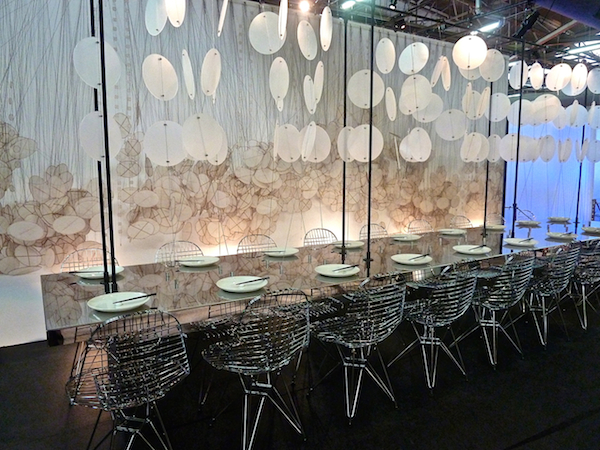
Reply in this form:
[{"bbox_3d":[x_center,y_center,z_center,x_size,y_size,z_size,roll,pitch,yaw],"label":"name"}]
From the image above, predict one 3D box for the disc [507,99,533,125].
[{"bbox_3d":[2.068,-1.046,4.040,0.250,0.250,0.010,4,8,27],"label":"disc"}]

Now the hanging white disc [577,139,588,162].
[{"bbox_3d":[2.962,-0.779,4.530,0.012,0.250,0.250,16,16,41],"label":"hanging white disc"}]

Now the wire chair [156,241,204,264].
[{"bbox_3d":[-0.726,0.559,3.029,0.485,0.830,0.530,-5,9,-31],"label":"wire chair"}]

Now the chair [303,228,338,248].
[{"bbox_3d":[0.305,0.474,3.623,0.480,0.825,0.530,-5,9,-31],"label":"chair"}]

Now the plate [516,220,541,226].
[{"bbox_3d":[2.533,-0.011,4.798,0.280,0.027,0.280,0,7,0],"label":"plate"}]

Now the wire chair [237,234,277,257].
[{"bbox_3d":[-0.205,0.516,3.352,0.485,0.830,0.530,-5,9,-31],"label":"wire chair"}]

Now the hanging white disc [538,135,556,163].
[{"bbox_3d":[2.328,-0.717,4.070,0.010,0.250,0.250,0,8,-3],"label":"hanging white disc"}]

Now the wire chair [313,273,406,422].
[{"bbox_3d":[0.307,0.622,2.508,0.480,0.825,0.530,-5,9,-31],"label":"wire chair"}]

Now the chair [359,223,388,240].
[{"bbox_3d":[0.823,0.433,3.933,0.480,0.825,0.530,-5,9,-31],"label":"chair"}]

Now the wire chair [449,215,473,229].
[{"bbox_3d":[1.859,0.349,4.554,0.480,0.825,0.530,-5,9,-31],"label":"wire chair"}]

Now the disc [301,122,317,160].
[{"bbox_3d":[0.057,-0.519,2.700,0.012,0.250,0.250,15,11,13],"label":"disc"}]

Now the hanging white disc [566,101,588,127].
[{"bbox_3d":[2.892,-1.142,4.520,0.250,0.250,0.012,0,1,-3],"label":"hanging white disc"}]

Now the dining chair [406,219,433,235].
[{"bbox_3d":[1.392,0.384,4.341,0.485,0.830,0.530,-5,9,-31],"label":"dining chair"}]

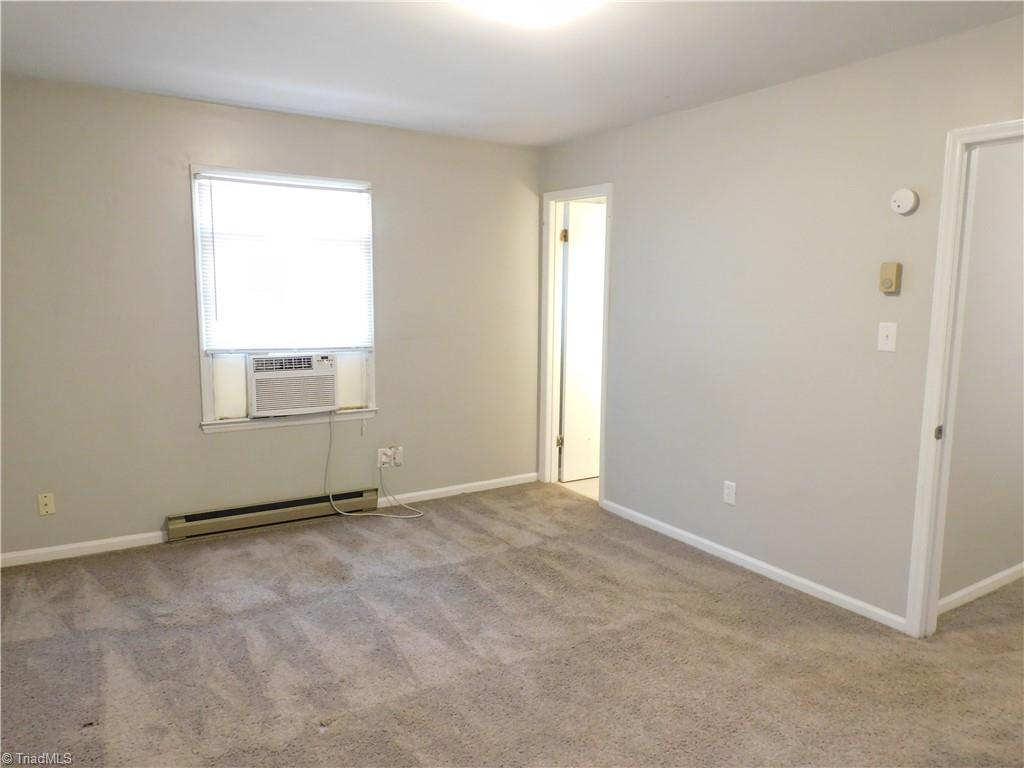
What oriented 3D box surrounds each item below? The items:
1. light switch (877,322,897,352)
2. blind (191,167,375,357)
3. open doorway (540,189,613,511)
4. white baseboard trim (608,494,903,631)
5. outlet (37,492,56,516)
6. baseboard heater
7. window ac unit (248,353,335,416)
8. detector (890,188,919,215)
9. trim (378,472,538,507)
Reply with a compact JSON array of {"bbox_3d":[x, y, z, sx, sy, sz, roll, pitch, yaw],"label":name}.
[{"bbox_3d":[1.600,-0.200,3.024,0.012,0.118,0.074,-4,9,-32],"label":"light switch"},{"bbox_3d":[-1.300,-0.689,4.184,1.015,1.007,0.043,-4,9,-32],"label":"blind"},{"bbox_3d":[0.467,-0.260,4.911,0.130,2.105,0.741,-4,9,-32],"label":"open doorway"},{"bbox_3d":[1.142,0.910,3.870,0.016,0.067,2.040,-4,9,-32],"label":"white baseboard trim"},{"bbox_3d":[-2.408,0.623,3.679,0.068,0.114,0.009,-4,9,-32],"label":"outlet"},{"bbox_3d":[-1.407,0.783,4.307,1.237,0.138,0.067,-4,9,-32],"label":"baseboard heater"},{"bbox_3d":[-1.417,-0.029,4.437,0.514,0.375,0.430,-4,9,-32],"label":"window ac unit"},{"bbox_3d":[1.616,-0.748,2.912,0.040,0.102,0.102,-4,9,-32],"label":"detector"},{"bbox_3d":[-0.349,0.745,5.011,1.285,0.067,0.016,-4,9,-32],"label":"trim"}]

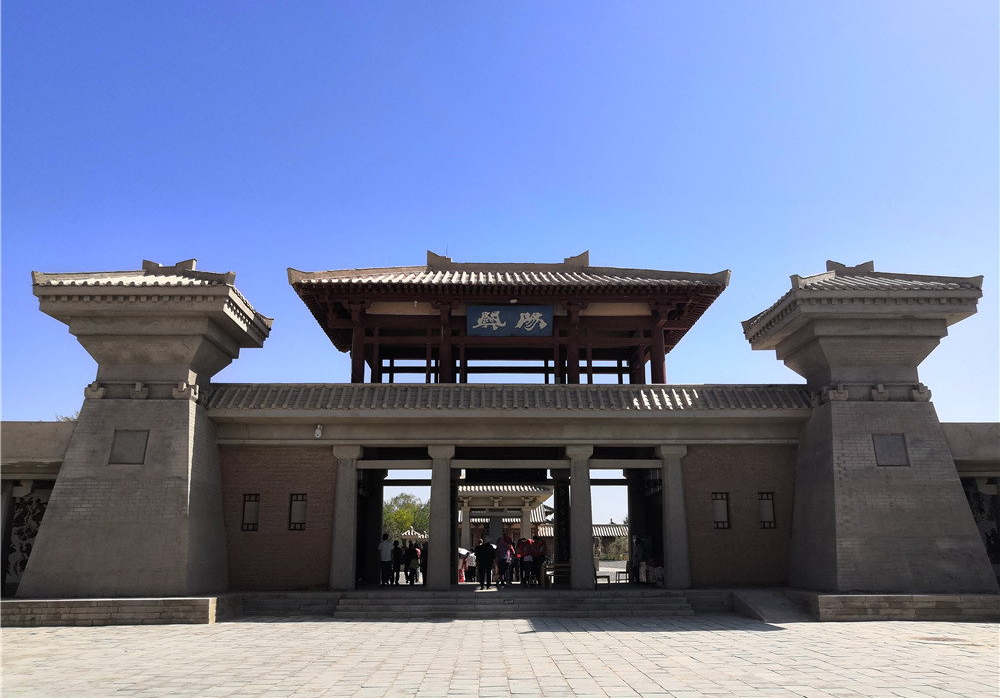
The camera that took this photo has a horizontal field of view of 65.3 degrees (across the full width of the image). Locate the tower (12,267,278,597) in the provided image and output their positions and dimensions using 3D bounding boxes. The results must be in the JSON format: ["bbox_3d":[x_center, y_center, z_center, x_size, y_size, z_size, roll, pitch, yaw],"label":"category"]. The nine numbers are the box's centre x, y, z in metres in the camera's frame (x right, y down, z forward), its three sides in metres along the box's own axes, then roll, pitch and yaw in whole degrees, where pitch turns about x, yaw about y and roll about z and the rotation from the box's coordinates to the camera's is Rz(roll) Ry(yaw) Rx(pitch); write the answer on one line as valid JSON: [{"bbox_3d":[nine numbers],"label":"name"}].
[{"bbox_3d":[-10.721,2.093,23.798,5.739,10.239,4.331,0,-15,-1],"label":"tower"}]

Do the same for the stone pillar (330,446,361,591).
[{"bbox_3d":[-4.967,5.455,25.291,0.950,4.511,0.850,0,-15,-1],"label":"stone pillar"}]

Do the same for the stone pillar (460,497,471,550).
[{"bbox_3d":[-2.509,13.943,57.647,0.680,4.950,0.680,0,-15,-1],"label":"stone pillar"}]

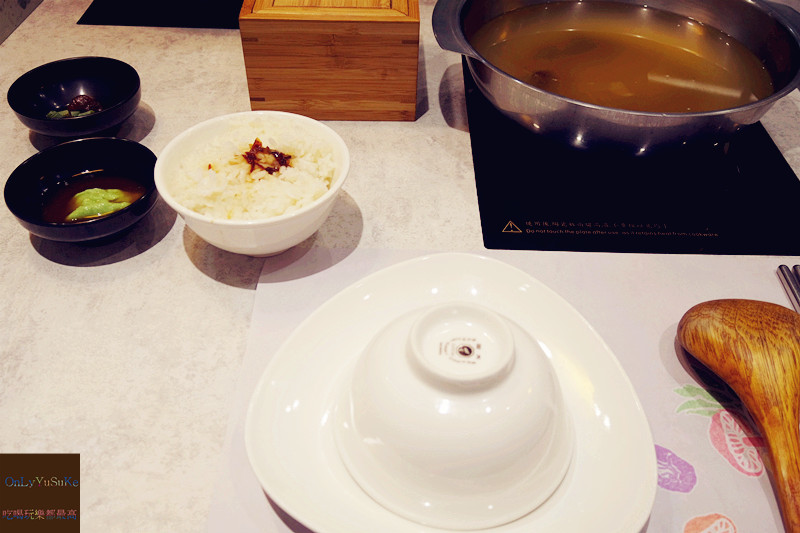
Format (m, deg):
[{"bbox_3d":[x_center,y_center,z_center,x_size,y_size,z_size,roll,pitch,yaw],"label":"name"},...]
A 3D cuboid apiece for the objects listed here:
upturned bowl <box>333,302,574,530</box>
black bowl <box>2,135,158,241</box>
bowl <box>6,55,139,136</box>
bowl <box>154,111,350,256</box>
[{"bbox_3d":[0.029,0.052,0.289,0.127,0.056,0.127,2,46,-2],"label":"upturned bowl"},{"bbox_3d":[-0.217,-0.048,0.424,0.100,0.035,0.100,2,46,-2],"label":"black bowl"},{"bbox_3d":[-0.266,-0.135,0.505,0.100,0.035,0.100,2,46,-2],"label":"bowl"},{"bbox_3d":[-0.098,-0.048,0.415,0.125,0.059,0.125,2,46,-2],"label":"bowl"}]

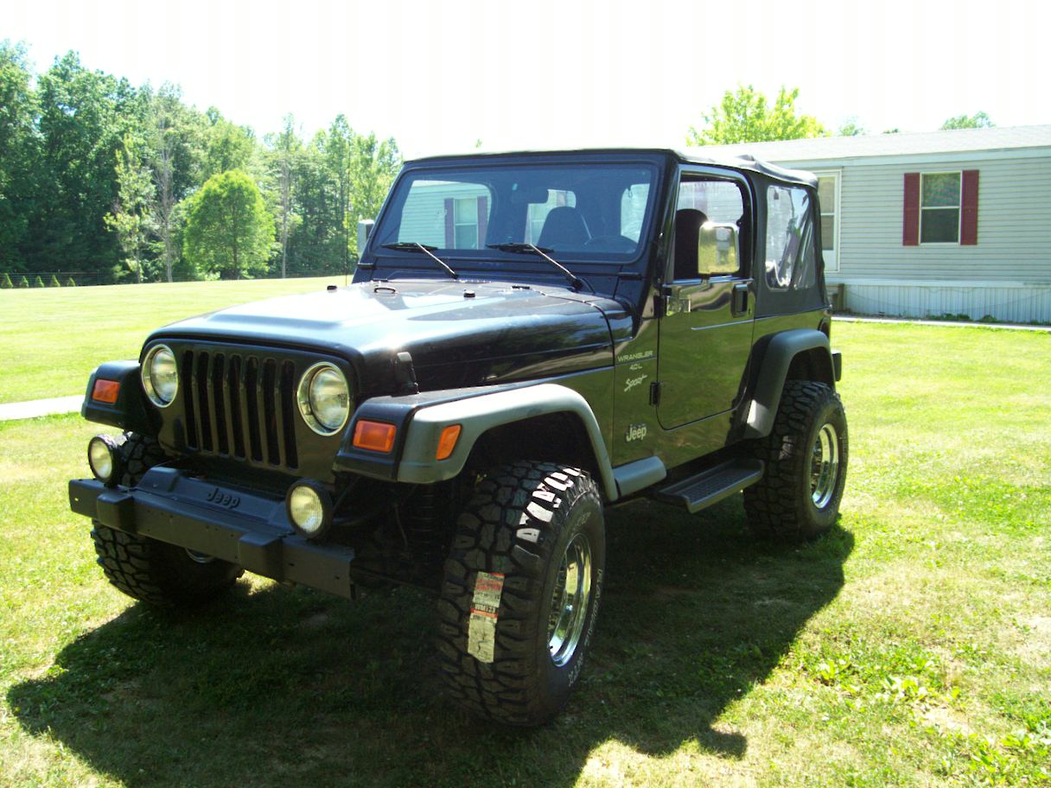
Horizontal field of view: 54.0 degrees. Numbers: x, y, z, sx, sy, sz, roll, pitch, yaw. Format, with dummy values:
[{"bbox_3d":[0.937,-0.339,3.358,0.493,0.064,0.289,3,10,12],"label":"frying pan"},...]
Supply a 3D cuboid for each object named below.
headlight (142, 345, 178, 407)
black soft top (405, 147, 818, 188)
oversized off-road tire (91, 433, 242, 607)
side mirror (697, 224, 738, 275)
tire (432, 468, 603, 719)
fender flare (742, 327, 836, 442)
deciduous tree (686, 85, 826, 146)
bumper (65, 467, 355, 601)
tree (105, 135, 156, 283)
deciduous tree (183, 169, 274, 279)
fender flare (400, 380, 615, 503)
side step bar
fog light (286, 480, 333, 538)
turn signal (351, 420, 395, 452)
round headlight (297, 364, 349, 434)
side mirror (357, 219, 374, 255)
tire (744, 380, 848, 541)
[{"bbox_3d":[-1.233,-0.068,3.555,0.213,0.213,0.080,7,11,35],"label":"headlight"},{"bbox_3d":[0.459,-1.075,5.011,1.380,0.125,1.680,7,11,34],"label":"black soft top"},{"bbox_3d":[-1.385,0.465,4.237,0.310,0.820,0.825,5,10,23],"label":"oversized off-road tire"},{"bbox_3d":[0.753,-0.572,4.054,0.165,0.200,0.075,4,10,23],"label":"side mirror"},{"bbox_3d":[0.010,0.642,3.370,0.310,0.810,0.820,4,10,22],"label":"tire"},{"bbox_3d":[1.371,-0.094,5.222,0.150,0.475,0.980,7,11,35],"label":"fender flare"},{"bbox_3d":[8.483,-7.989,38.543,6.000,6.860,6.000,2,9,12],"label":"deciduous tree"},{"bbox_3d":[-1.000,0.405,3.279,1.370,0.190,0.215,7,11,34],"label":"bumper"},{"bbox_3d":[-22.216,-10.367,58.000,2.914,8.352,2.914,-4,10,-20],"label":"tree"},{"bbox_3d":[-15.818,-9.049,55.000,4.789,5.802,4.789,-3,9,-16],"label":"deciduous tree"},{"bbox_3d":[-0.025,0.200,3.286,0.150,0.465,1.030,7,11,35],"label":"fender flare"},{"bbox_3d":[0.808,0.394,4.481,0.220,0.080,0.780,7,11,34],"label":"side step bar"},{"bbox_3d":[-0.601,0.326,2.969,0.160,0.163,0.085,7,11,34],"label":"fog light"},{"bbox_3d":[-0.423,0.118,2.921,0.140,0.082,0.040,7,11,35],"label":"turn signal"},{"bbox_3d":[-0.585,0.013,3.114,0.215,0.215,0.095,7,11,34],"label":"round headlight"},{"bbox_3d":[-0.747,-0.755,5.076,0.170,0.195,0.085,7,11,34],"label":"side mirror"},{"bbox_3d":[1.399,0.343,5.310,0.310,0.810,0.820,7,11,35],"label":"tire"}]

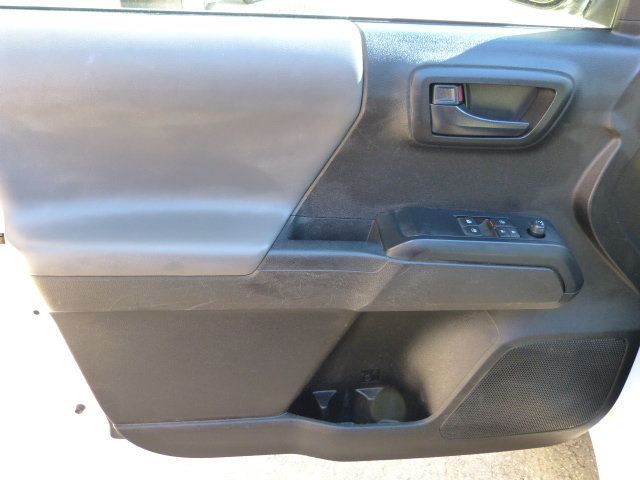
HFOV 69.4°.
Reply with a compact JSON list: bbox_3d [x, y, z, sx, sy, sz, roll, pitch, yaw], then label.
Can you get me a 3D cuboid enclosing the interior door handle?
[{"bbox_3d":[0.191,-0.141,0.549,0.108,0.035,0.030,-2,31,-3],"label":"interior door handle"}]

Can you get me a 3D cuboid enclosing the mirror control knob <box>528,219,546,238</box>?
[{"bbox_3d":[0.272,-0.014,0.578,0.020,0.016,0.020,-2,35,-3],"label":"mirror control knob"}]

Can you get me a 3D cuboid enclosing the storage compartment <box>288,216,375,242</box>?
[{"bbox_3d":[0.015,-0.010,0.598,0.105,0.030,0.045,-2,31,-3],"label":"storage compartment"}]

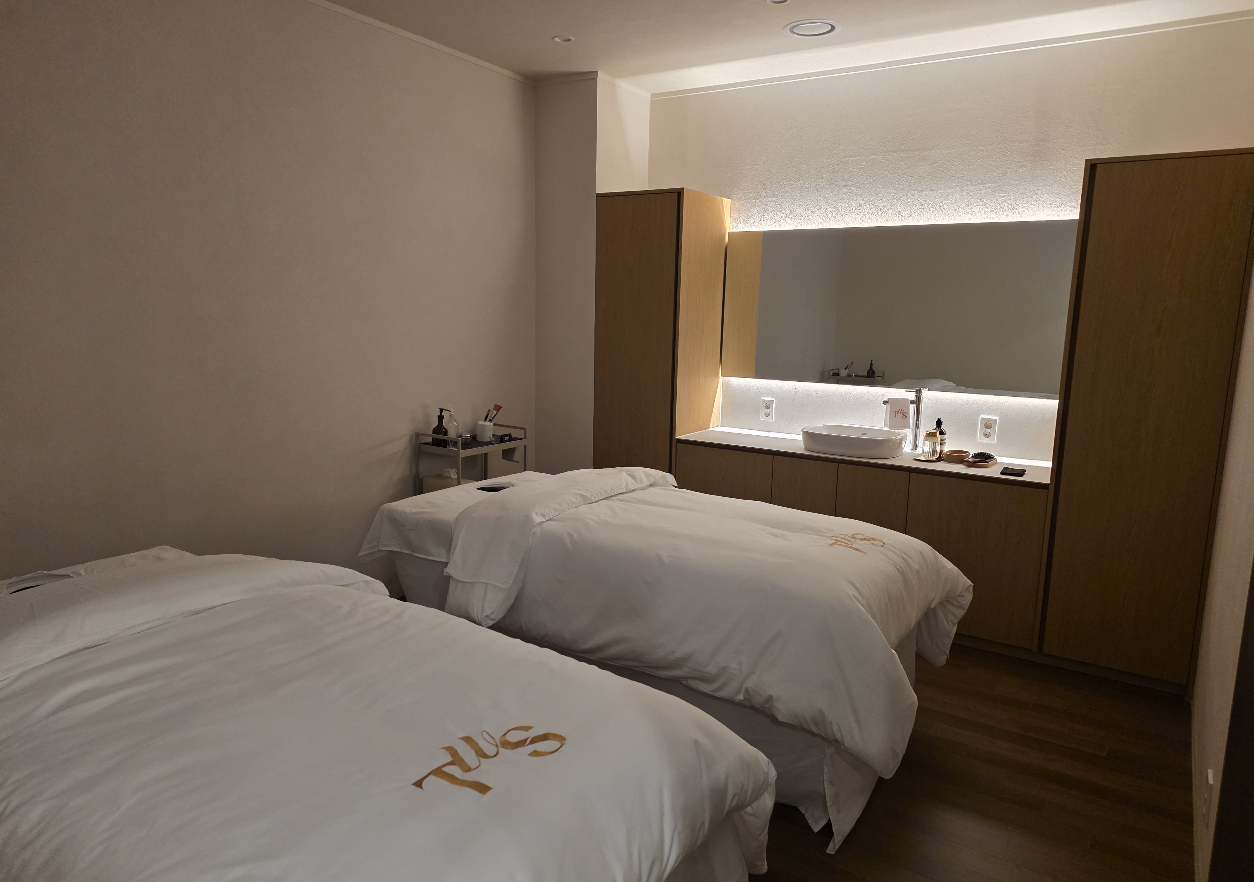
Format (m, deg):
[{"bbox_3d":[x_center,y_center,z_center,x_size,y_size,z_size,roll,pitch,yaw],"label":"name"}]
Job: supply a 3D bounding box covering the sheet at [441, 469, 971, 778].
[{"bbox_3d":[0.278,0.504,2.909,1.615,0.530,1.090,7,12,33],"label":"sheet"}]

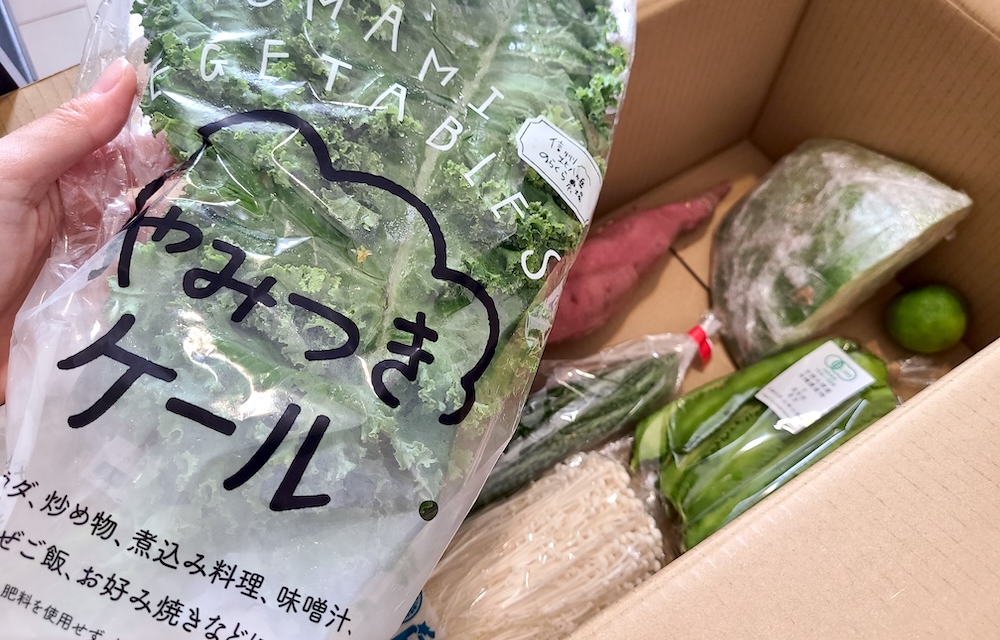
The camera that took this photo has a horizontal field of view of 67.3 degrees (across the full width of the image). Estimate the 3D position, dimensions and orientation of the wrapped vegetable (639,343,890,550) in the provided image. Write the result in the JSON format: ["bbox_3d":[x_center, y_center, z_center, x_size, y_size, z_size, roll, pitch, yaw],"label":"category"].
[{"bbox_3d":[0.174,0.074,0.498,0.178,0.064,0.080,-28,65,-13],"label":"wrapped vegetable"}]

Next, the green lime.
[{"bbox_3d":[0.306,0.001,0.542,0.052,0.050,0.049,0,62,1],"label":"green lime"}]

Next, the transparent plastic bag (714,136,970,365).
[{"bbox_3d":[0.206,-0.067,0.541,0.153,0.117,0.140,-28,65,-13],"label":"transparent plastic bag"}]

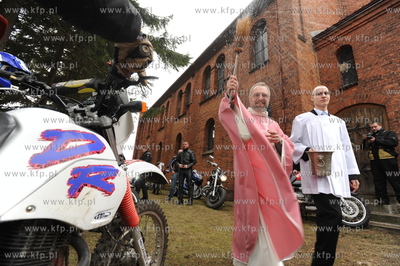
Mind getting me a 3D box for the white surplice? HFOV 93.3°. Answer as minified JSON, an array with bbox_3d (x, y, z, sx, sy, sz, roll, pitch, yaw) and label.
[{"bbox_3d":[1.268,0.192,1.930,0.670,0.910,0.420,2,-15,5],"label":"white surplice"}]

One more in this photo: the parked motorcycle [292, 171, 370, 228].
[{"bbox_3d":[2.318,1.381,4.221,2.250,1.120,0.850,-5,-16,27],"label":"parked motorcycle"}]

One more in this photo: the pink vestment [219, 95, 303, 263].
[{"bbox_3d":[0.496,0.320,1.600,0.680,1.350,0.520,0,-15,11],"label":"pink vestment"}]

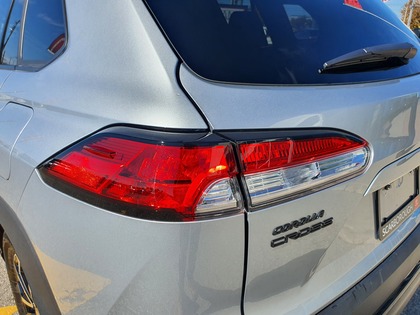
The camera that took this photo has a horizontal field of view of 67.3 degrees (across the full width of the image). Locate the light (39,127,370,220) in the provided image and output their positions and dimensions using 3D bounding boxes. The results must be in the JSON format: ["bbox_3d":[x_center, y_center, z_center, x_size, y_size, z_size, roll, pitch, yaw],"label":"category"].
[{"bbox_3d":[-0.023,-0.002,0.585,0.690,0.160,0.270,-1,16,-5],"label":"light"}]

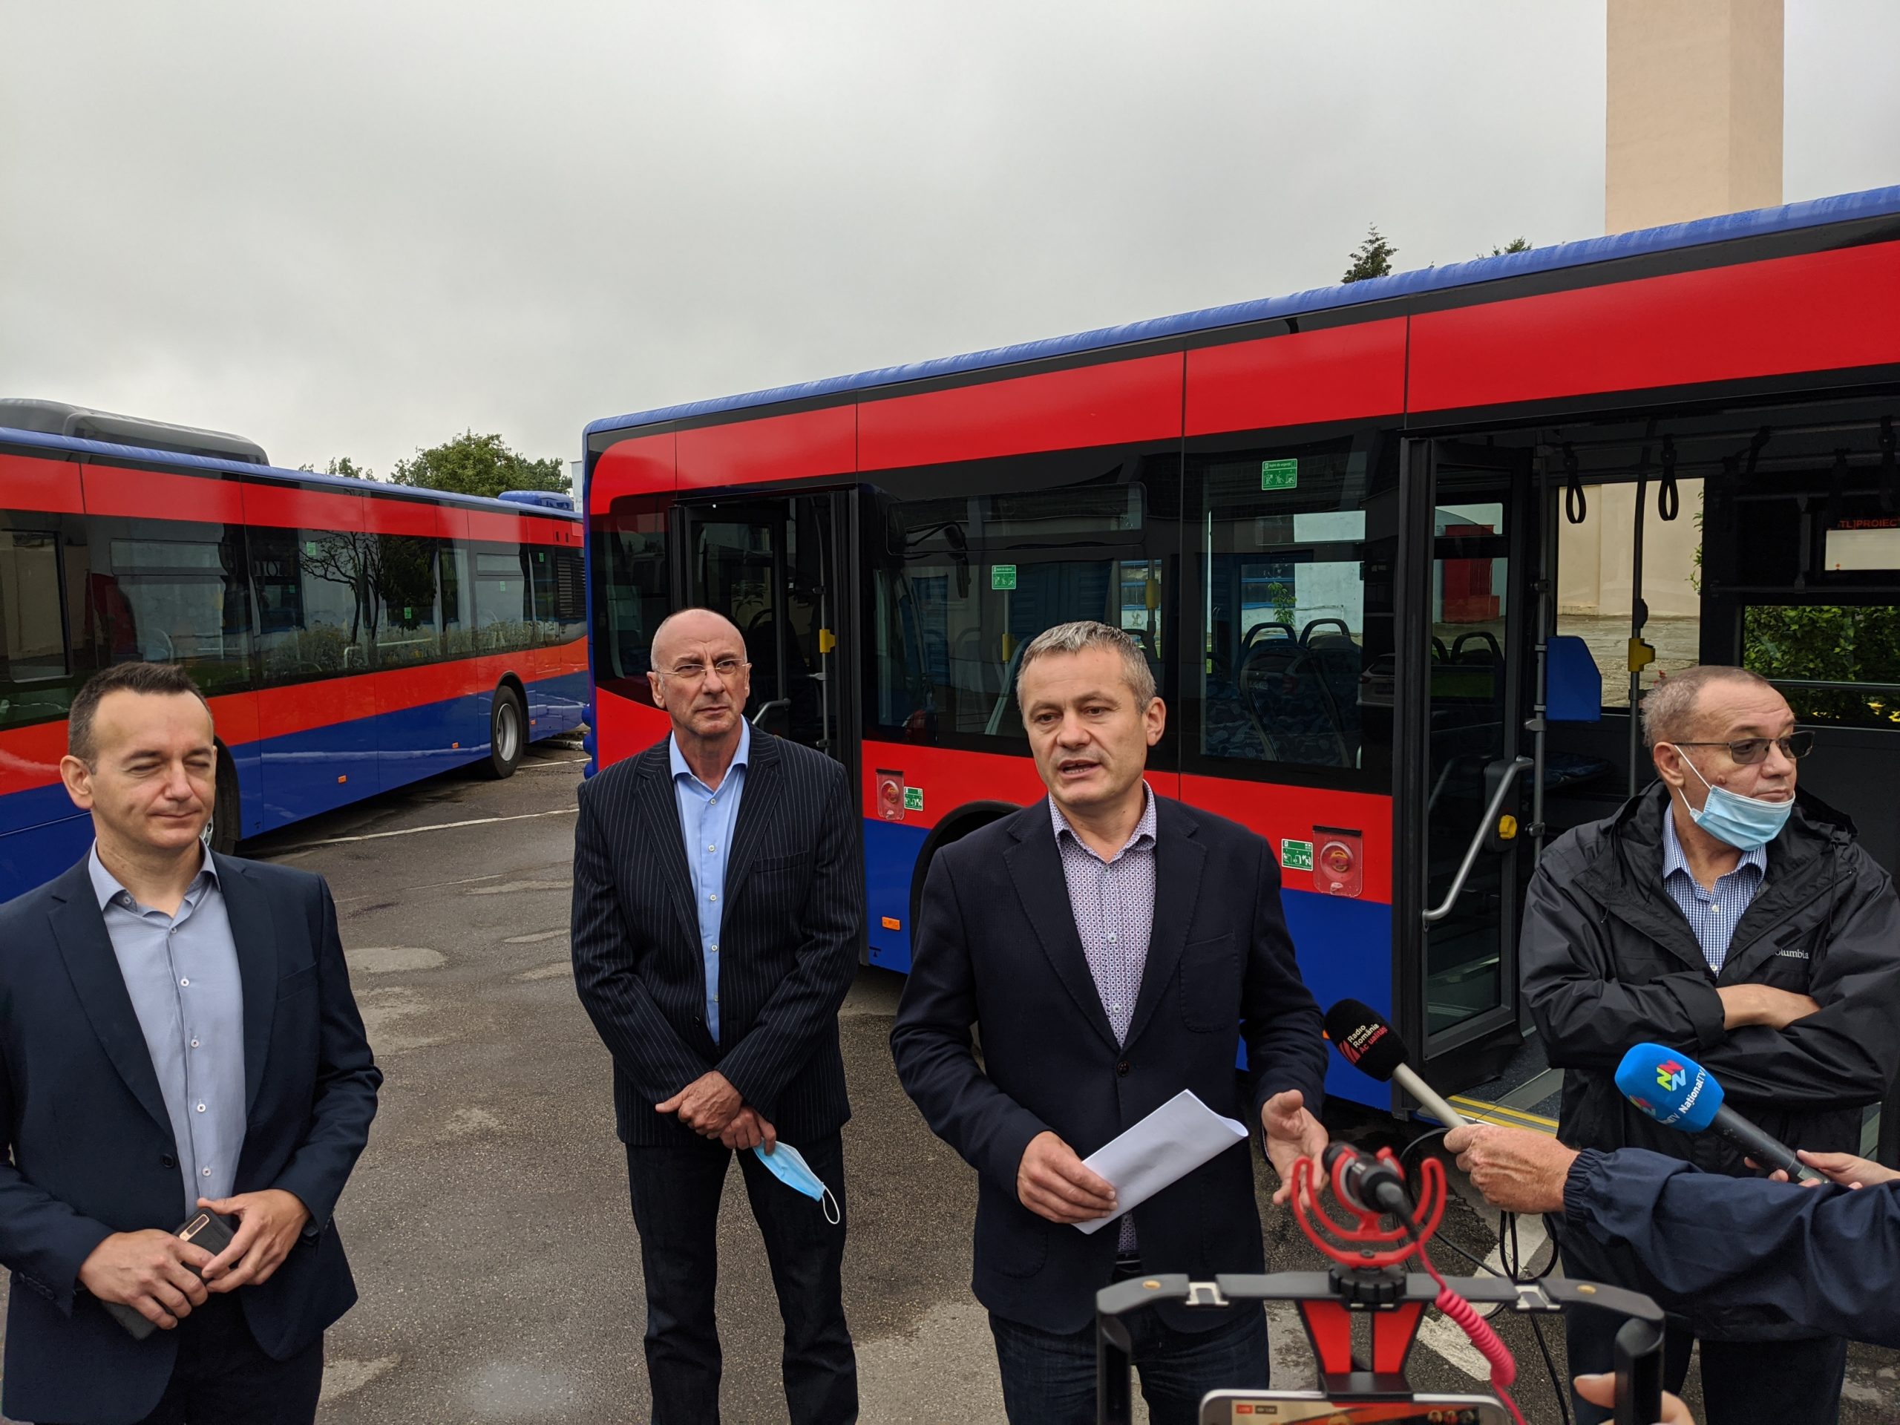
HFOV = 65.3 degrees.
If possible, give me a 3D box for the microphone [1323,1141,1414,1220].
[{"bbox_3d":[0.205,0.230,0.733,0.022,0.022,0.085,0,-5,0],"label":"microphone"}]

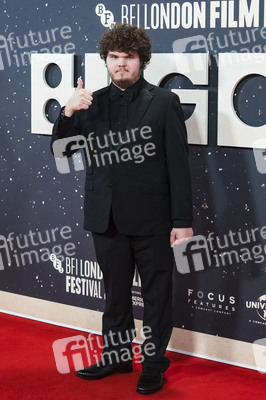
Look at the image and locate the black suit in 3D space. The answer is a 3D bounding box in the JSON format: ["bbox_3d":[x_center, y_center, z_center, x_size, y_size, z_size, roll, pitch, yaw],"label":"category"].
[{"bbox_3d":[-0.058,0.145,2.974,0.700,1.500,0.400,5,10,28],"label":"black suit"}]

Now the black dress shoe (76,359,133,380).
[{"bbox_3d":[-0.150,0.878,3.149,0.300,0.108,0.108,-3,9,-18],"label":"black dress shoe"}]

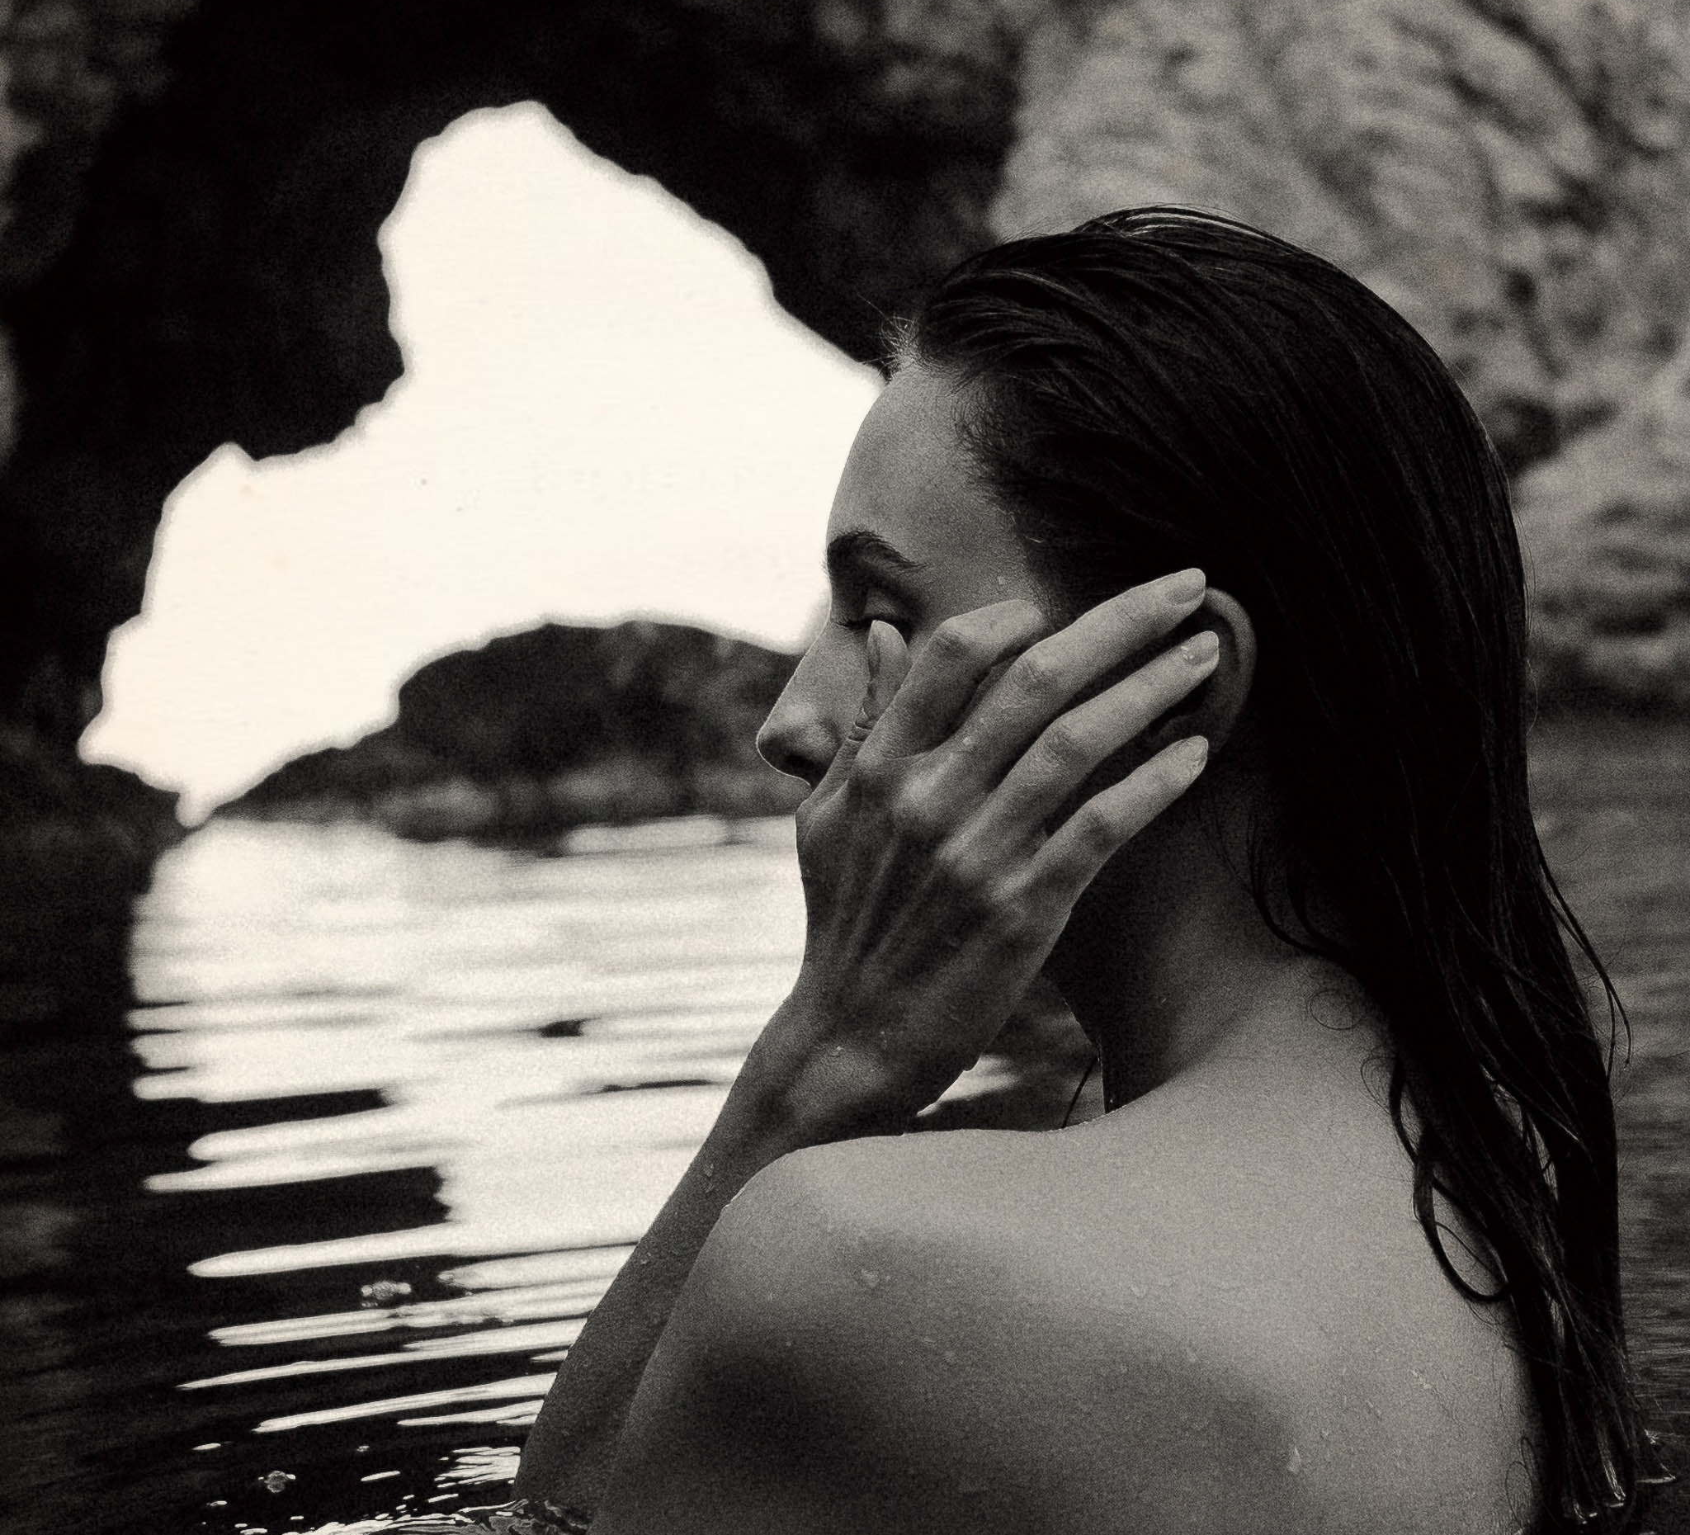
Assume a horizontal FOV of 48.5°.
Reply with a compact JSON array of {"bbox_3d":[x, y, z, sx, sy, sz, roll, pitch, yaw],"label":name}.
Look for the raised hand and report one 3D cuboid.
[{"bbox_3d":[0.039,0.017,0.535,0.092,0.178,0.070,31,0,20],"label":"raised hand"}]

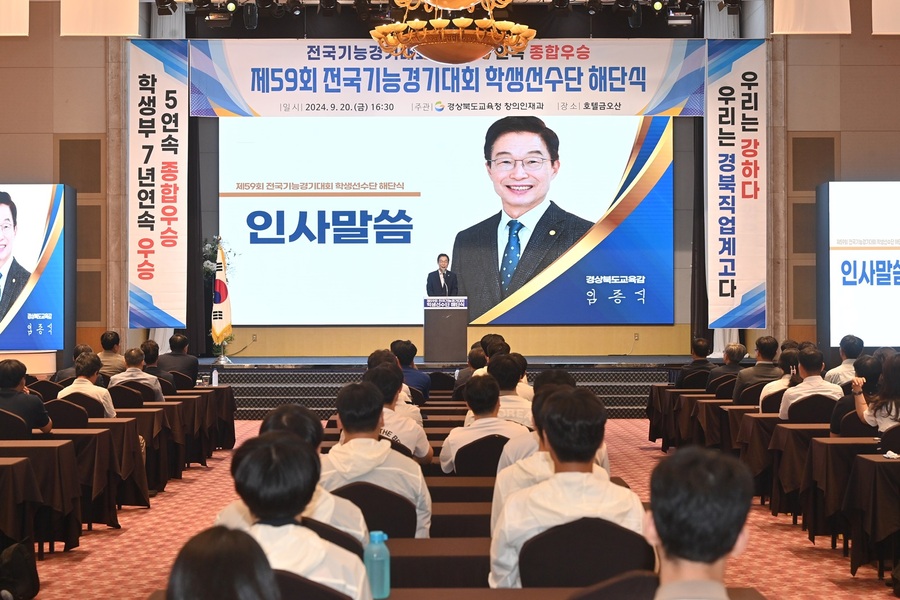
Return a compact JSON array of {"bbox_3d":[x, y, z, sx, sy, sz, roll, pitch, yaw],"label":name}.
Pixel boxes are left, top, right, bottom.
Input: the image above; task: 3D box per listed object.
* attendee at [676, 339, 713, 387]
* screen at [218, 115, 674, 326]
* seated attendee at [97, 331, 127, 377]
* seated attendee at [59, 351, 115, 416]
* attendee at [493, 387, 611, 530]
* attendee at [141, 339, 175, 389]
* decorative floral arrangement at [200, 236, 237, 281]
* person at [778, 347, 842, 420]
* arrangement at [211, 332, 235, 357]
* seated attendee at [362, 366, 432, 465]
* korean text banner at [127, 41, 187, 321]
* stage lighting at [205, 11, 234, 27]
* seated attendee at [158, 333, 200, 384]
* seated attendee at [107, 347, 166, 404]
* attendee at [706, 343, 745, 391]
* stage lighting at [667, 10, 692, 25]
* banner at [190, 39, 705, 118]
[{"bbox_3d":[2.802,1.070,19.843,0.500,1.275,0.800,0,0,-8],"label":"attendee"},{"bbox_3d":[-0.068,-1.488,31.500,8.217,3.919,0.120,0,0,0],"label":"screen"},{"bbox_3d":[-3.817,1.042,19.843,0.500,1.371,0.800,0,0,12],"label":"seated attendee"},{"bbox_3d":[-2.856,1.039,14.070,0.500,1.260,0.770,0,0,8],"label":"seated attendee"},{"bbox_3d":[0.402,0.967,6.760,0.520,1.290,0.750,0,0,0],"label":"attendee"},{"bbox_3d":[-3.150,1.069,18.643,0.500,1.298,0.800,0,0,5],"label":"attendee"},{"bbox_3d":[-3.917,-0.711,30.000,0.686,0.754,0.550,0,0,0],"label":"decorative floral arrangement"},{"bbox_3d":[2.705,1.013,13.320,0.500,1.300,0.770,0,0,-4],"label":"person"},{"bbox_3d":[-3.892,0.763,30.000,0.429,0.411,0.380,0,0,0],"label":"arrangement"},{"bbox_3d":[-0.343,1.003,9.793,0.520,1.295,0.820,0,0,3],"label":"seated attendee"},{"bbox_3d":[-4.560,-1.809,27.400,0.916,4.510,0.030,0,0,0],"label":"korean text banner"},{"bbox_3d":[-3.530,-4.296,26.800,0.429,0.214,0.260,0,0,0],"label":"stage lighting"},{"bbox_3d":[-3.061,1.052,19.843,0.500,1.346,0.800,0,0,7],"label":"seated attendee"},{"bbox_3d":[-3.091,1.090,17.393,0.530,1.238,0.800,0,0,7],"label":"seated attendee"},{"bbox_3d":[2.811,1.063,17.850,0.530,1.270,0.770,0,0,-10],"label":"attendee"},{"bbox_3d":[3.515,-4.311,26.800,0.398,0.214,0.260,0,0,0],"label":"stage lighting"},{"bbox_3d":[-0.027,-3.456,27.300,8.050,1.232,0.030,0,0,0],"label":"banner"}]

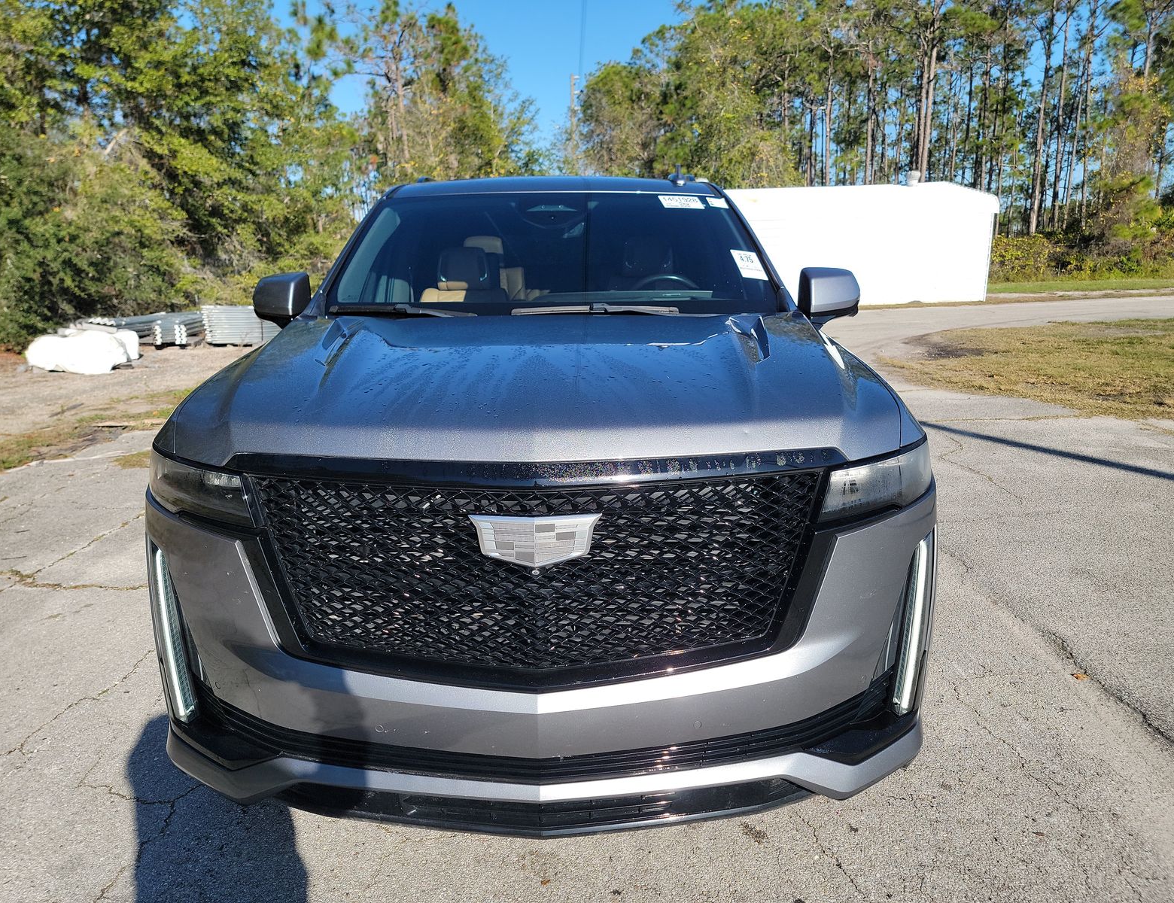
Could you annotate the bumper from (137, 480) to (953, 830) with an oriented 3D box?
[{"bbox_3d":[-0.109,0.493,2.057,2.020,0.700,0.560,-1,14,0],"label":"bumper"}]

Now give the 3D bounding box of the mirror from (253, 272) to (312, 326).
[{"bbox_3d":[-1.220,-0.602,3.318,0.240,0.210,0.170,-1,14,0],"label":"mirror"}]

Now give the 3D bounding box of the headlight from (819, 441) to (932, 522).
[{"bbox_3d":[0.702,0.060,2.030,0.350,0.175,0.320,-1,14,0],"label":"headlight"}]

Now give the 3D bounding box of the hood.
[{"bbox_3d":[-0.119,-0.218,2.426,1.800,0.300,1.400,-1,14,0],"label":"hood"}]

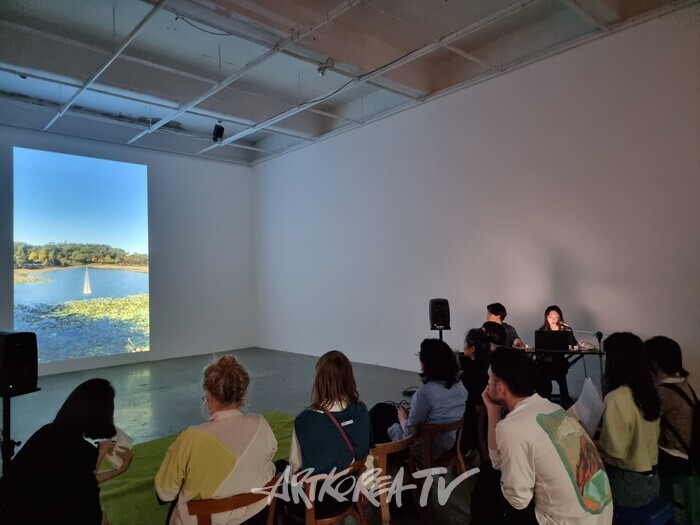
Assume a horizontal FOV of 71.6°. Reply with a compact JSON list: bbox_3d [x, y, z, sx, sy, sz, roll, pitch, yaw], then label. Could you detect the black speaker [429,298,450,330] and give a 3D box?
[{"bbox_3d":[1.010,0.584,5.450,0.235,0.360,0.225,-2,-2,8],"label":"black speaker"}]

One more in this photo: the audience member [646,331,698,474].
[{"bbox_3d":[1.780,1.030,2.950,0.470,1.210,0.800,-1,-2,-30],"label":"audience member"}]

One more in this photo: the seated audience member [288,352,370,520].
[{"bbox_3d":[-0.160,1.075,2.670,0.470,1.220,0.780,0,-2,-30],"label":"seated audience member"}]

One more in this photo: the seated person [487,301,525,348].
[{"bbox_3d":[1.670,1.090,5.420,0.500,1.280,0.750,-3,-2,25],"label":"seated person"}]

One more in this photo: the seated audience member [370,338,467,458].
[{"bbox_3d":[0.430,1.070,3.200,0.480,1.200,0.800,0,-3,-38],"label":"seated audience member"}]

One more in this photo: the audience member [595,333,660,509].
[{"bbox_3d":[1.410,1.008,2.700,0.470,1.250,0.780,-1,-2,-17],"label":"audience member"}]

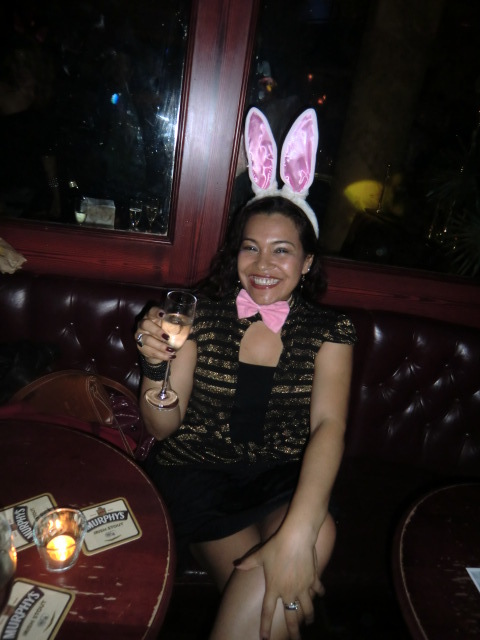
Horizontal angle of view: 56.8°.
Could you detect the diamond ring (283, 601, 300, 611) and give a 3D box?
[{"bbox_3d":[0.075,0.417,0.650,0.021,0.007,0.023,-6,-9,-9],"label":"diamond ring"}]

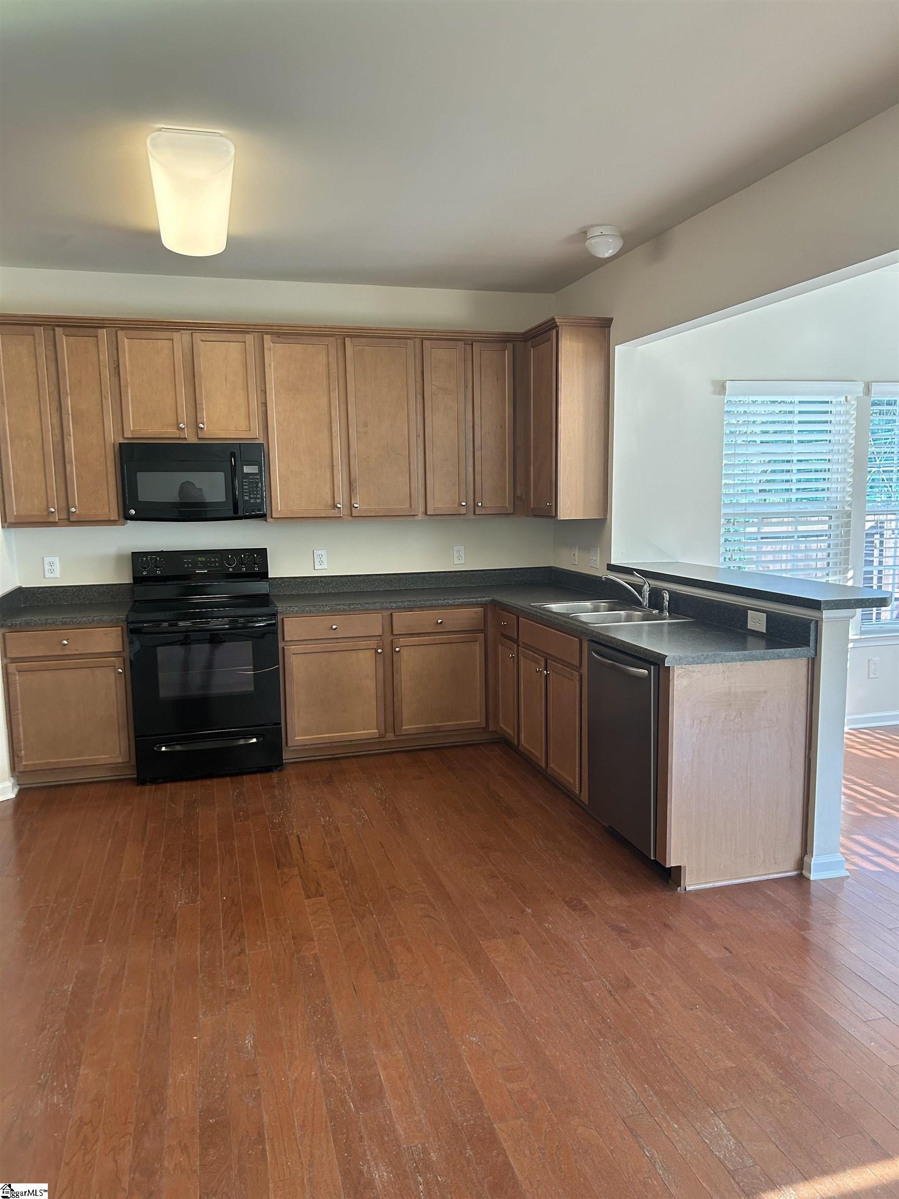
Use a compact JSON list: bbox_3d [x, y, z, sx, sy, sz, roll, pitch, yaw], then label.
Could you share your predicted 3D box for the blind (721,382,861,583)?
[{"bbox_3d":[2.014,-0.523,5.325,0.927,1.488,0.070,-3,7,-16],"label":"blind"}]

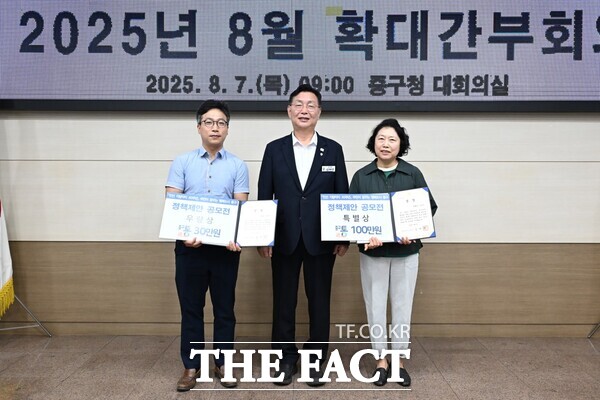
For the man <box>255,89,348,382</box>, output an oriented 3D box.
[{"bbox_3d":[0.021,0.191,2.845,0.544,1.766,0.360,0,2,0],"label":"man"}]

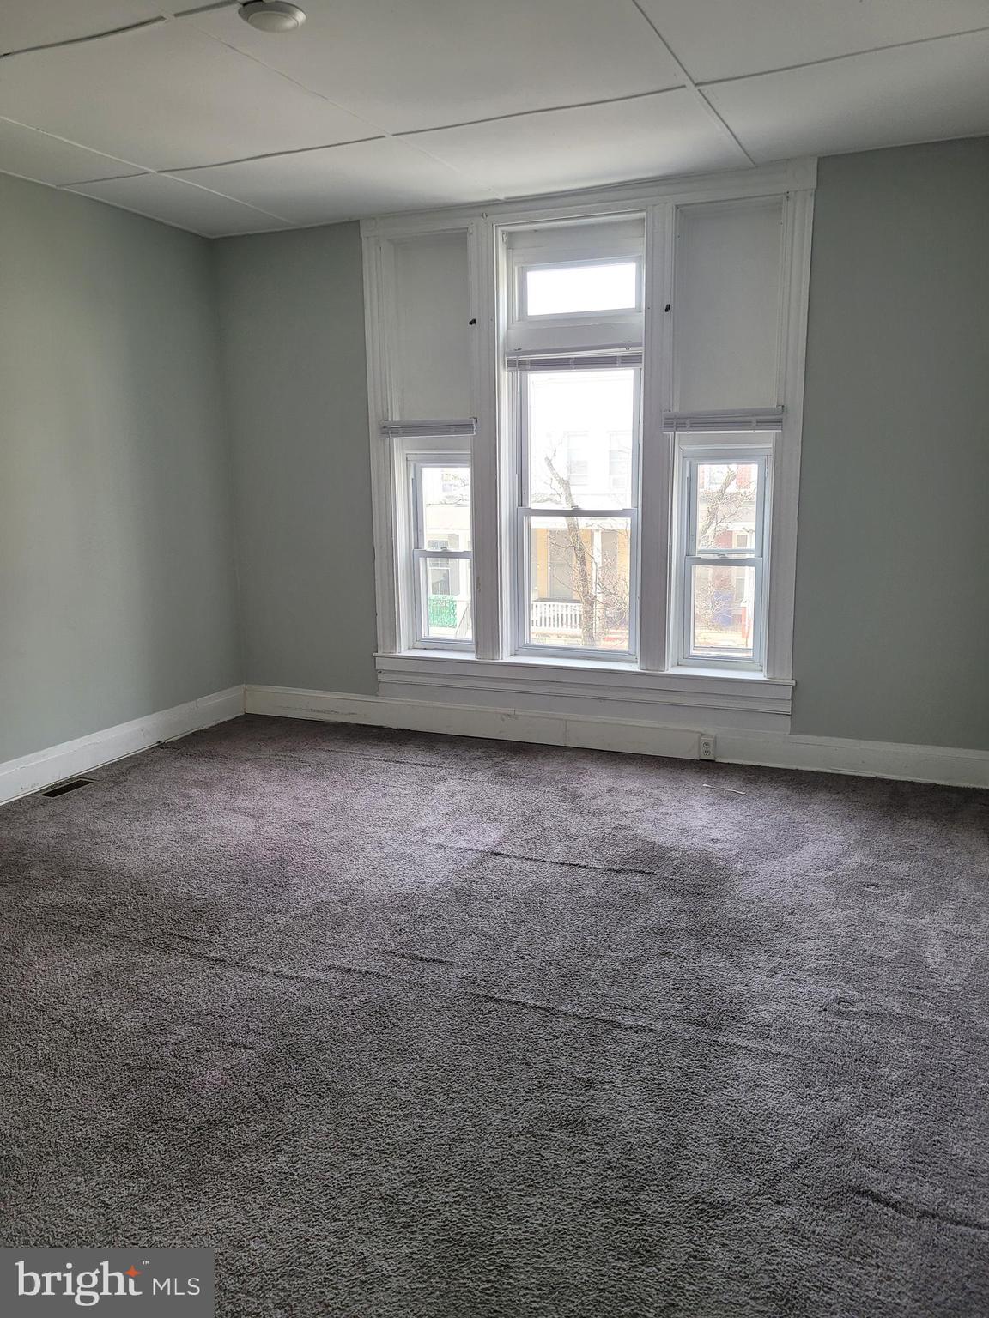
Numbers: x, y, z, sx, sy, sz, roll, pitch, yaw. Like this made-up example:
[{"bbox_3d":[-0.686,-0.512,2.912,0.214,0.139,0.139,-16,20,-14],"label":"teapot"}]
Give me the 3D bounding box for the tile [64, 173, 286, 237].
[{"bbox_3d":[-1.566,-2.292,5.024,0.585,0.020,1.155,4,12,23],"label":"tile"}]

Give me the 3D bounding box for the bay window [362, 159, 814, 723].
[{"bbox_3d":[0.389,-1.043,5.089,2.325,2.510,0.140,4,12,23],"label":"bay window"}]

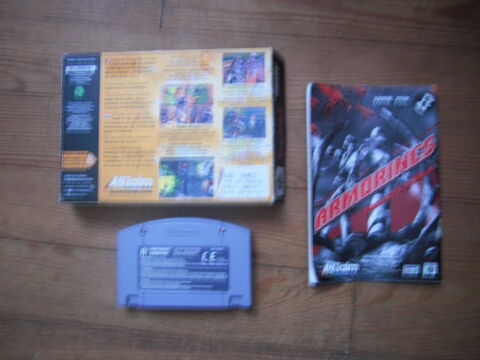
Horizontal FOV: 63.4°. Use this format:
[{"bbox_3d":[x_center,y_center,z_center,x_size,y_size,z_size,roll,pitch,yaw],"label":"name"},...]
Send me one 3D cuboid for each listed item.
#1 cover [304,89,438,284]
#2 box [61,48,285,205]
[{"bbox_3d":[0.116,0.003,0.341,0.114,0.006,0.175,0,88,5],"label":"cover"},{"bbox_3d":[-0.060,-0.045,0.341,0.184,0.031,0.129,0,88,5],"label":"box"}]

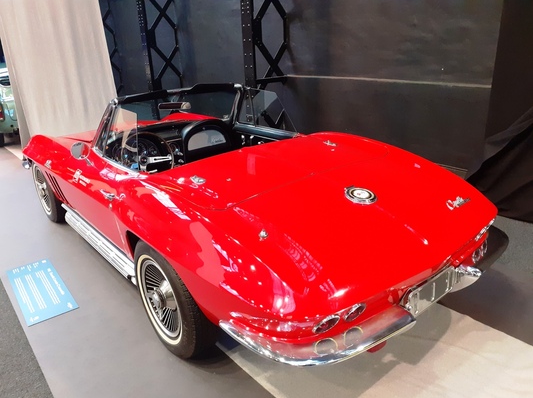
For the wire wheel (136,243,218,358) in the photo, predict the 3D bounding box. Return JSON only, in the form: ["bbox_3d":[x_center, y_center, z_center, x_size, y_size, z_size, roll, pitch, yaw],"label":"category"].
[{"bbox_3d":[-0.482,0.491,2.211,0.200,0.670,0.670,-17,25,-37],"label":"wire wheel"}]

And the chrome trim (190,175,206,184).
[{"bbox_3d":[-0.346,-0.101,2.113,0.060,0.030,0.090,-17,25,-37],"label":"chrome trim"}]

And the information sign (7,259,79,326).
[{"bbox_3d":[-1.584,0.620,2.905,0.296,0.015,0.870,-17,25,-37],"label":"information sign"}]

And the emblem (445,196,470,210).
[{"bbox_3d":[1.022,0.016,2.197,0.200,0.012,0.070,-10,40,-39],"label":"emblem"}]

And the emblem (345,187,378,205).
[{"bbox_3d":[0.453,-0.025,2.008,0.155,0.030,0.155,8,33,-5],"label":"emblem"}]

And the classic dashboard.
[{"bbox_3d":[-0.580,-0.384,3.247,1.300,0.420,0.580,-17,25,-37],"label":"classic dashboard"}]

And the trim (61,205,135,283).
[{"bbox_3d":[-1.234,0.299,3.078,0.120,0.170,1.540,-17,25,-37],"label":"trim"}]

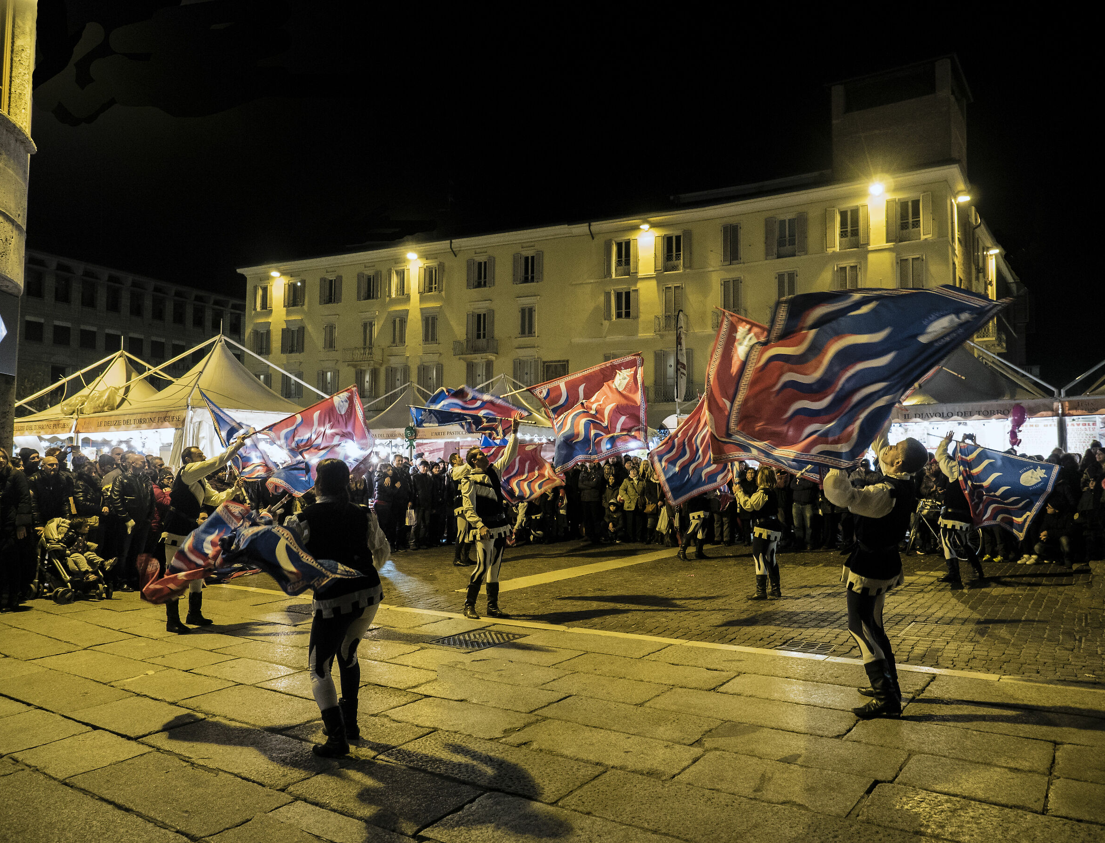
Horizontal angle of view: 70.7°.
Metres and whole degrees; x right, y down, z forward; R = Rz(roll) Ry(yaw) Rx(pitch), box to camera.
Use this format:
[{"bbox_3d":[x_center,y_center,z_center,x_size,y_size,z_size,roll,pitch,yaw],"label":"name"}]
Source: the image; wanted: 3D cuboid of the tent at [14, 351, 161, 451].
[{"bbox_3d":[-10.894,0.466,19.600,4.000,4.450,4.000,-2,-4,32],"label":"tent"}]

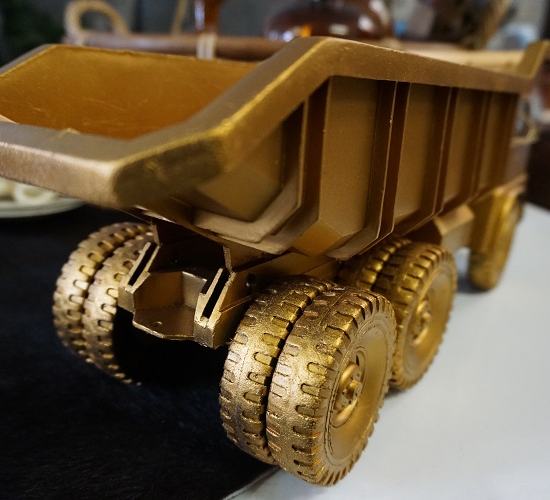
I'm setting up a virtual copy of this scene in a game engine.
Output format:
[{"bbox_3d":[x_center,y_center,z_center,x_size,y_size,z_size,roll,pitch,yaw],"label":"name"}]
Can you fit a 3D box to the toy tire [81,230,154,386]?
[{"bbox_3d":[-0.066,0.032,0.275,0.023,0.082,0.082,15,21,33],"label":"toy tire"}]

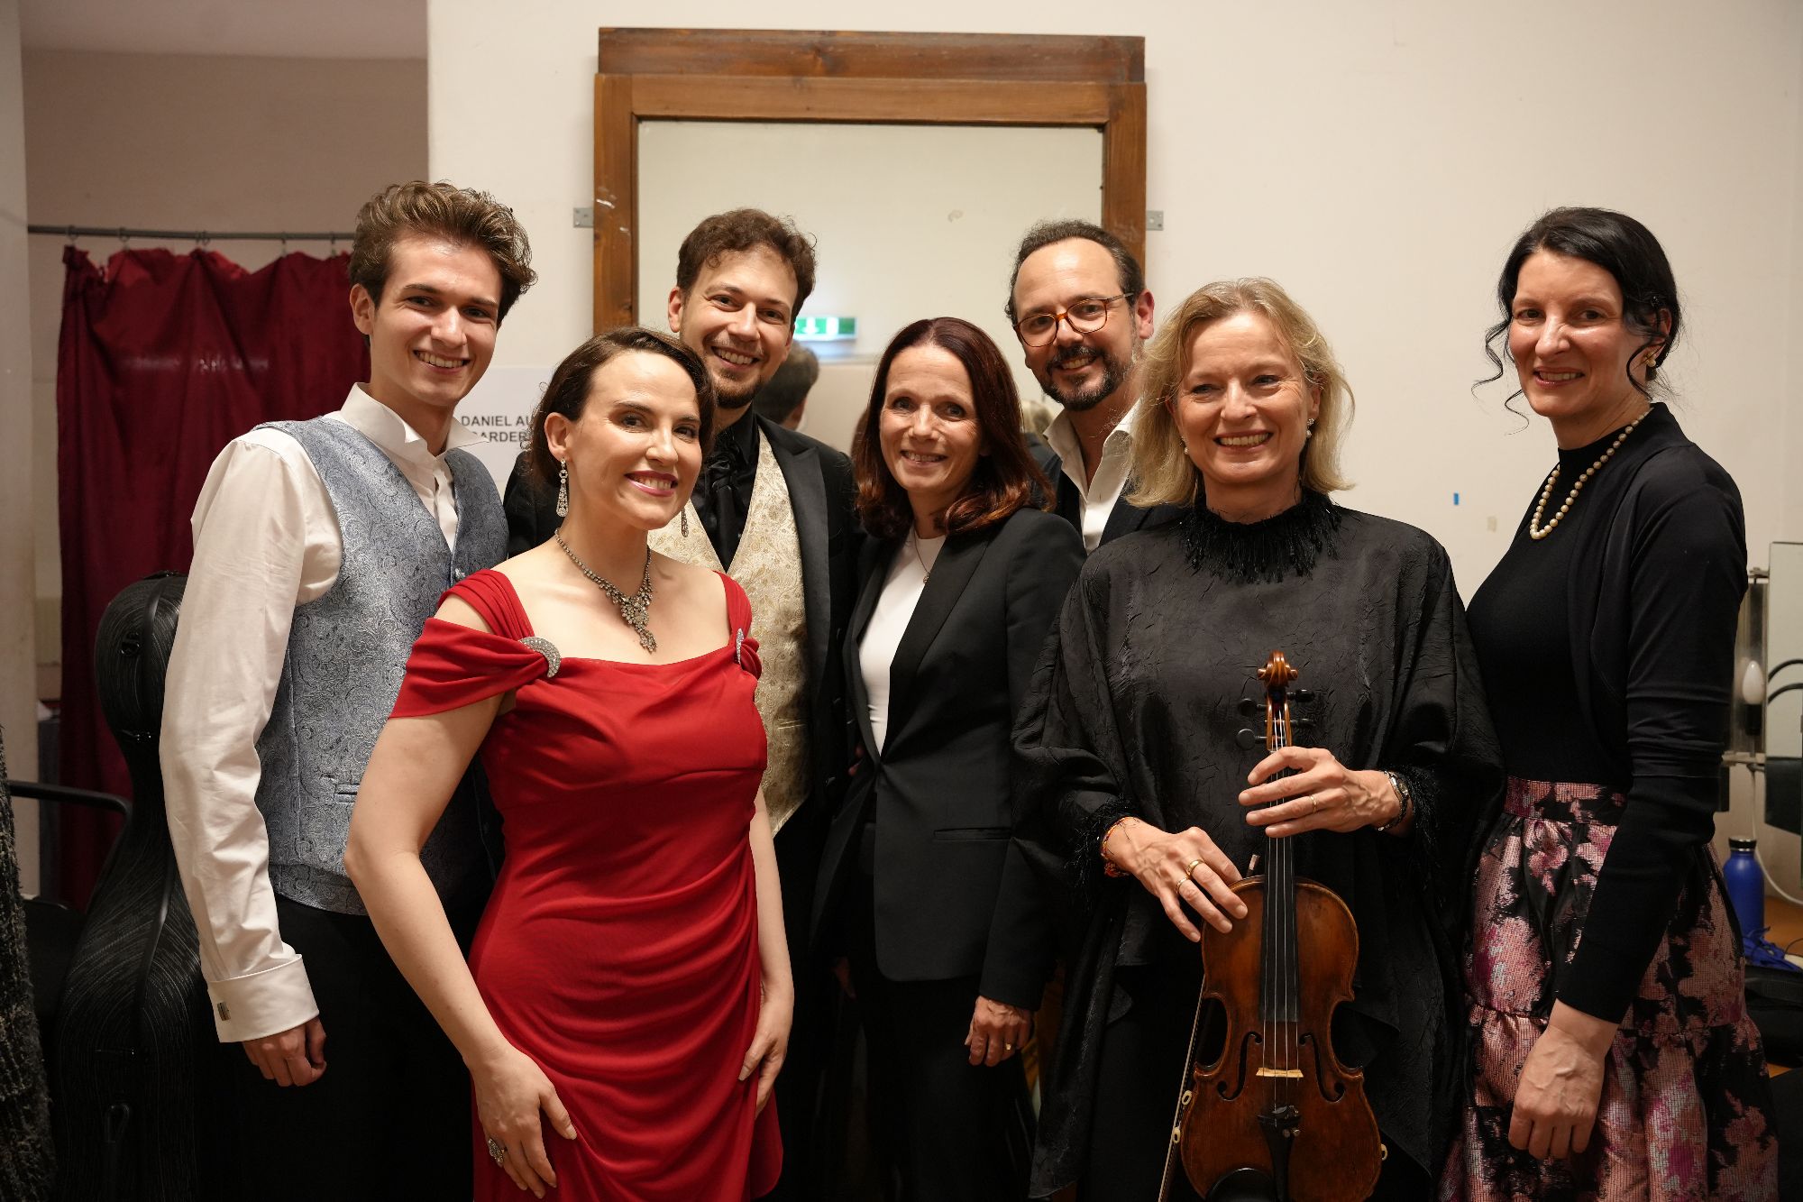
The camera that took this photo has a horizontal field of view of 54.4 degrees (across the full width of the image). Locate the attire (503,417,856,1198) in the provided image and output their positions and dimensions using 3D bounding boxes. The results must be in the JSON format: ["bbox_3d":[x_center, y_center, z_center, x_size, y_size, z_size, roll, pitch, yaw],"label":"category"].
[{"bbox_3d":[-0.268,0.549,2.254,0.560,1.570,0.360,0,2,-20],"label":"attire"}]

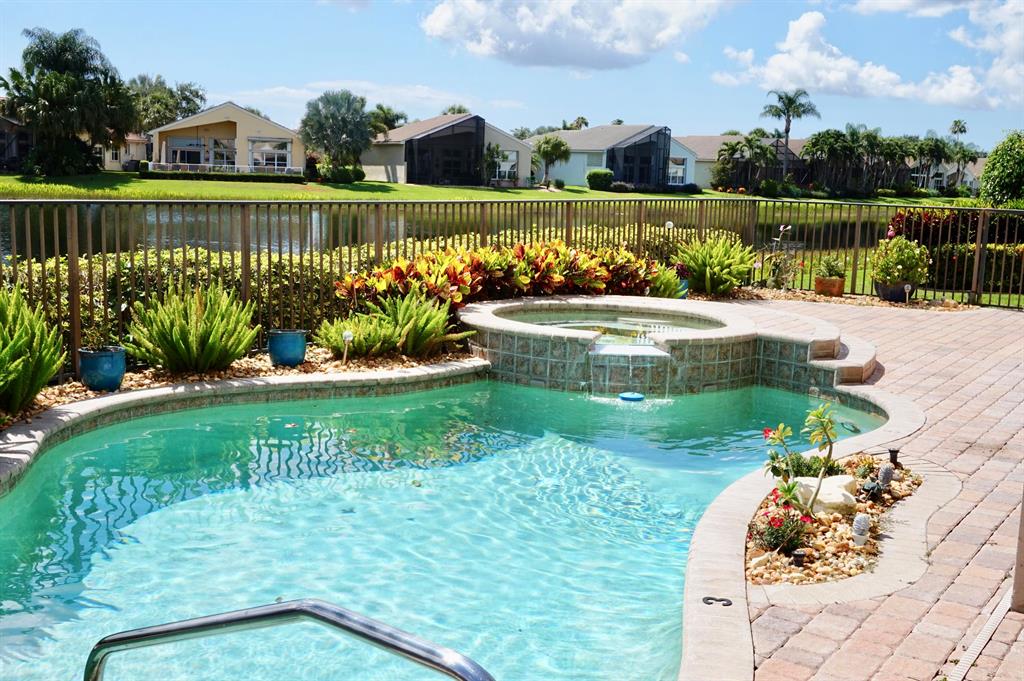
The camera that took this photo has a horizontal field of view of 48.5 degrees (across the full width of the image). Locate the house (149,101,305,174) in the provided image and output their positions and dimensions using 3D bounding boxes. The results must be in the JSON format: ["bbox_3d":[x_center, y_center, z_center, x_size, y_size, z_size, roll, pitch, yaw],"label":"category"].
[{"bbox_3d":[-21.476,-15.337,87.003,10.800,5.100,13.000,0,9,-12],"label":"house"}]

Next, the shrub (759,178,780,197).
[{"bbox_3d":[21.904,-12.994,96.702,1.780,1.540,1.780,4,9,12],"label":"shrub"}]

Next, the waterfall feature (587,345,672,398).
[{"bbox_3d":[0.892,0.235,8.801,0.650,0.360,0.420,2,9,1],"label":"waterfall feature"}]

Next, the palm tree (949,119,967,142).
[{"bbox_3d":[64.662,-27.577,165.000,2.467,9.168,2.467,5,10,21],"label":"palm tree"}]

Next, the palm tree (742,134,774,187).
[{"bbox_3d":[17.745,-12.803,82.000,2.308,4.065,2.308,4,9,12],"label":"palm tree"}]

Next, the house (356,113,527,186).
[{"bbox_3d":[-5.582,-15.776,93.863,10.600,5.600,14.000,-2,9,-20],"label":"house"}]

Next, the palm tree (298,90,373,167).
[{"bbox_3d":[-10.837,-12.623,70.000,4.495,5.458,4.495,1,9,-9],"label":"palm tree"}]

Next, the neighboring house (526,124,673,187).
[{"bbox_3d":[7.692,-16.477,100.947,10.200,5.400,13.500,-5,11,-36],"label":"neighboring house"}]

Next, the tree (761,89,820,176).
[{"bbox_3d":[20.917,-15.168,86.000,4.463,7.679,4.463,4,9,13],"label":"tree"}]

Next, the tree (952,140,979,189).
[{"bbox_3d":[44.750,-17.268,112.175,2.440,4.840,2.440,5,9,21],"label":"tree"}]

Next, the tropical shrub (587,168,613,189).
[{"bbox_3d":[5.651,-10.355,73.000,1.702,1.368,1.600,3,9,4],"label":"tropical shrub"}]

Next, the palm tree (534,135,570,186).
[{"bbox_3d":[3.095,-13.717,86.869,2.610,3.970,2.610,2,9,2],"label":"palm tree"}]

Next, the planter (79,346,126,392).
[{"bbox_3d":[-2.734,0.191,7.599,0.312,0.268,0.312,-1,10,-20],"label":"planter"}]

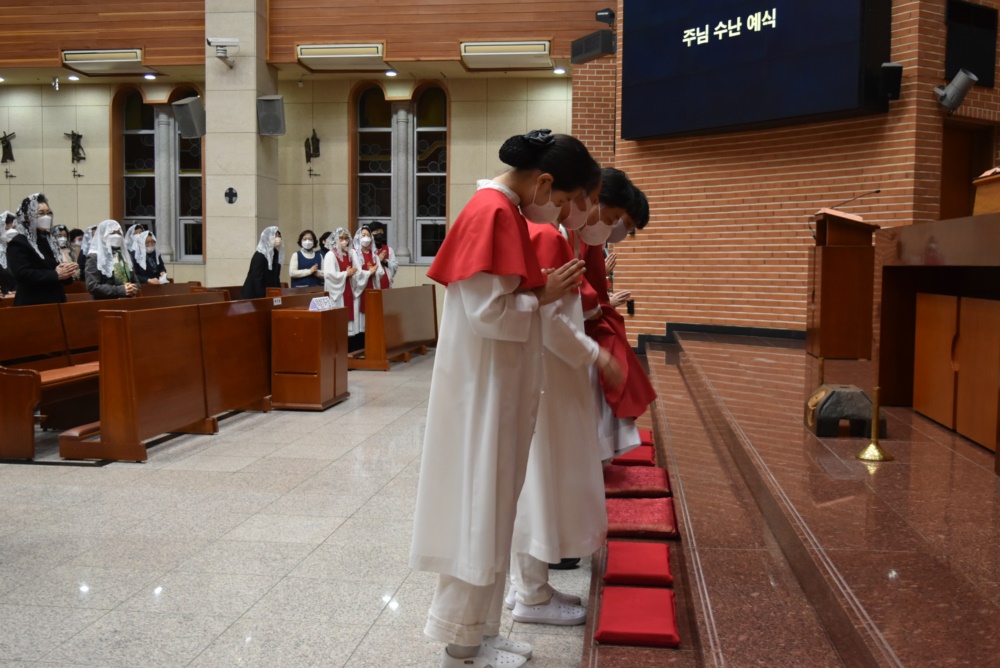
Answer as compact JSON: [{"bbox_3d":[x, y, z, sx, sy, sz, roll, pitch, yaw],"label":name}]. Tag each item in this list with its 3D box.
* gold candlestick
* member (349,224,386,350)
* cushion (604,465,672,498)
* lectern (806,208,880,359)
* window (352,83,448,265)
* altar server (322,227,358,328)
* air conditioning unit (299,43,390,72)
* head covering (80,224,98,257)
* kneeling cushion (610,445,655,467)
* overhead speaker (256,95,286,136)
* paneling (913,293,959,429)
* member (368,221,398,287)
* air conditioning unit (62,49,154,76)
[{"bbox_3d":[1.341,0.317,3.595,0.128,0.265,0.128,1,4,7],"label":"gold candlestick"},{"bbox_3d":[-1.587,-0.518,11.896,0.380,1.560,0.450,3,5,37],"label":"member"},{"bbox_3d":[0.588,0.627,4.269,0.280,0.050,0.450,1,4,7],"label":"cushion"},{"bbox_3d":[2.752,-0.404,8.034,0.460,1.160,0.560,1,4,7],"label":"lectern"},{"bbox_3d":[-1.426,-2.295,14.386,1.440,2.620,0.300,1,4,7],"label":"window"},{"bbox_3d":[-1.790,-0.419,11.255,0.360,1.555,0.440,3,5,38],"label":"altar server"},{"bbox_3d":[-2.041,-3.697,13.395,1.130,0.200,0.750,1,4,7],"label":"air conditioning unit"},{"bbox_3d":[-4.732,-1.075,11.562,0.270,0.370,0.260,2,4,25],"label":"head covering"},{"bbox_3d":[0.679,0.616,5.088,0.215,0.050,0.350,1,4,7],"label":"kneeling cushion"},{"bbox_3d":[-3.296,-3.145,14.400,0.360,0.540,0.340,0,22,-1],"label":"overhead speaker"},{"bbox_3d":[1.989,0.106,4.548,0.030,0.575,0.660,1,4,7],"label":"paneling"},{"bbox_3d":[-1.478,-0.586,12.759,0.470,1.680,0.360,-2,4,-25],"label":"member"},{"bbox_3d":[-5.997,-4.220,15.585,1.250,0.230,0.660,1,4,7],"label":"air conditioning unit"}]

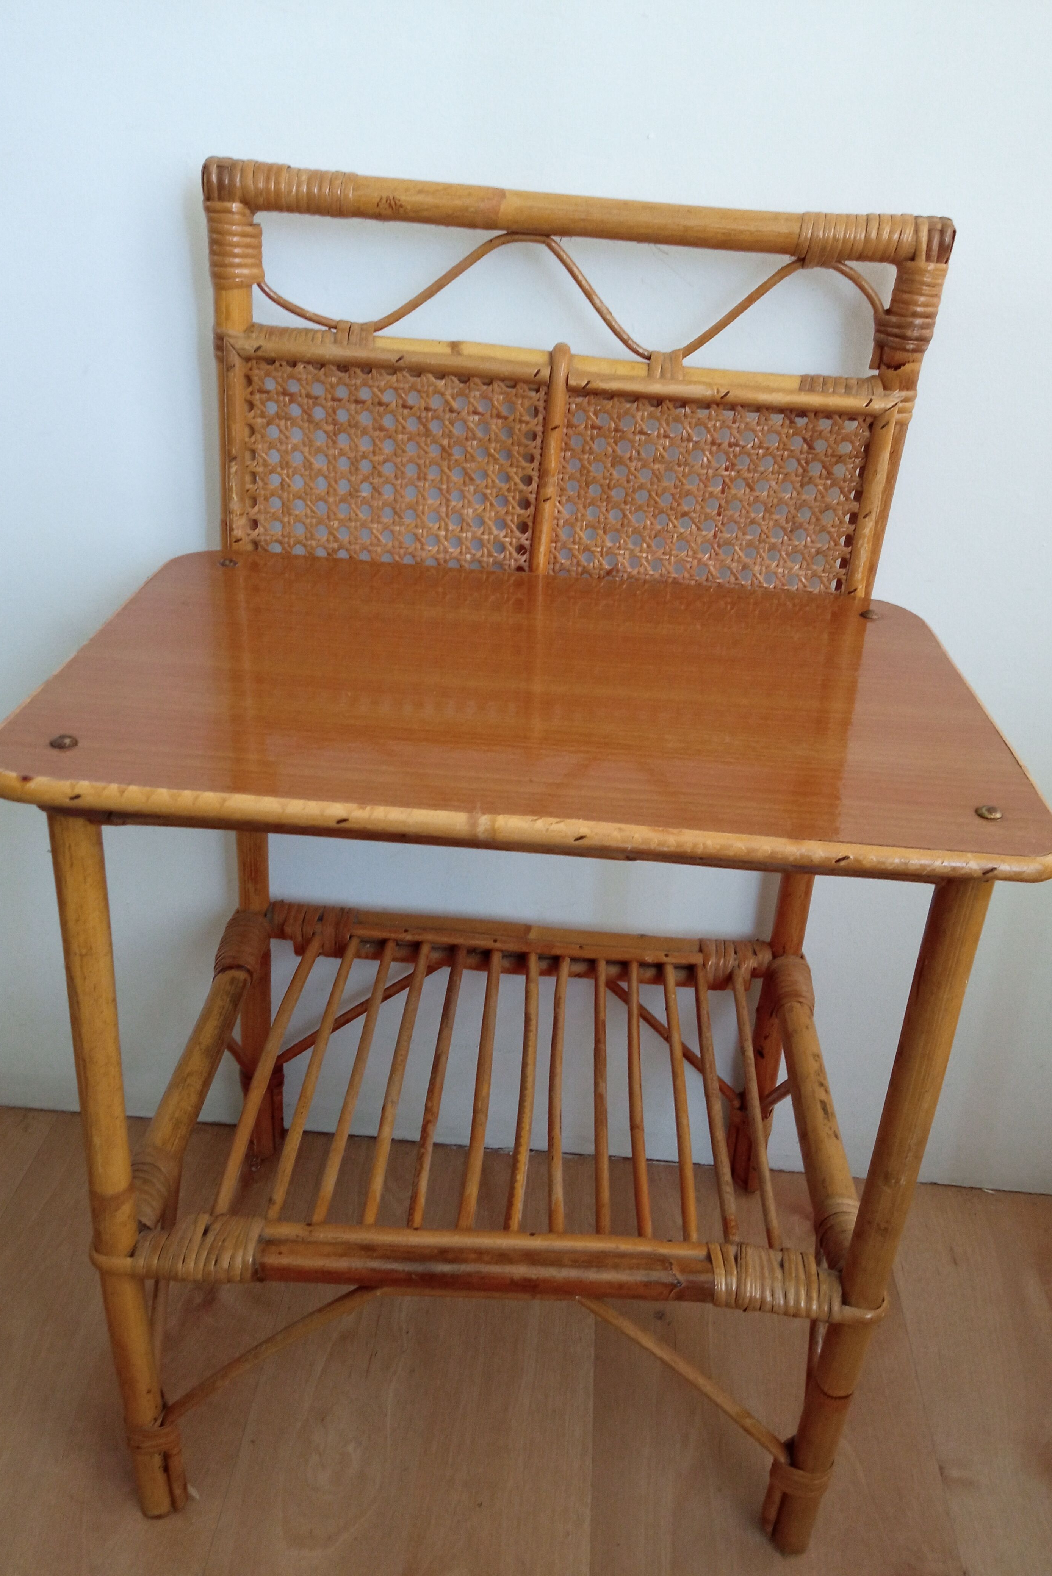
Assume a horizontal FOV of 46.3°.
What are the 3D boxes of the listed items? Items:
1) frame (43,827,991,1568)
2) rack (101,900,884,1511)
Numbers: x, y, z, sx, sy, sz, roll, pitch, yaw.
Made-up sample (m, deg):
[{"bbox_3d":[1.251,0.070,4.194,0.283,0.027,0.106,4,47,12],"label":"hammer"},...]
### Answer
[{"bbox_3d":[-0.009,0.145,0.673,0.365,0.433,0.284,5,27,1],"label":"frame"},{"bbox_3d":[-0.016,0.236,0.720,0.369,0.221,0.284,5,27,1],"label":"rack"}]

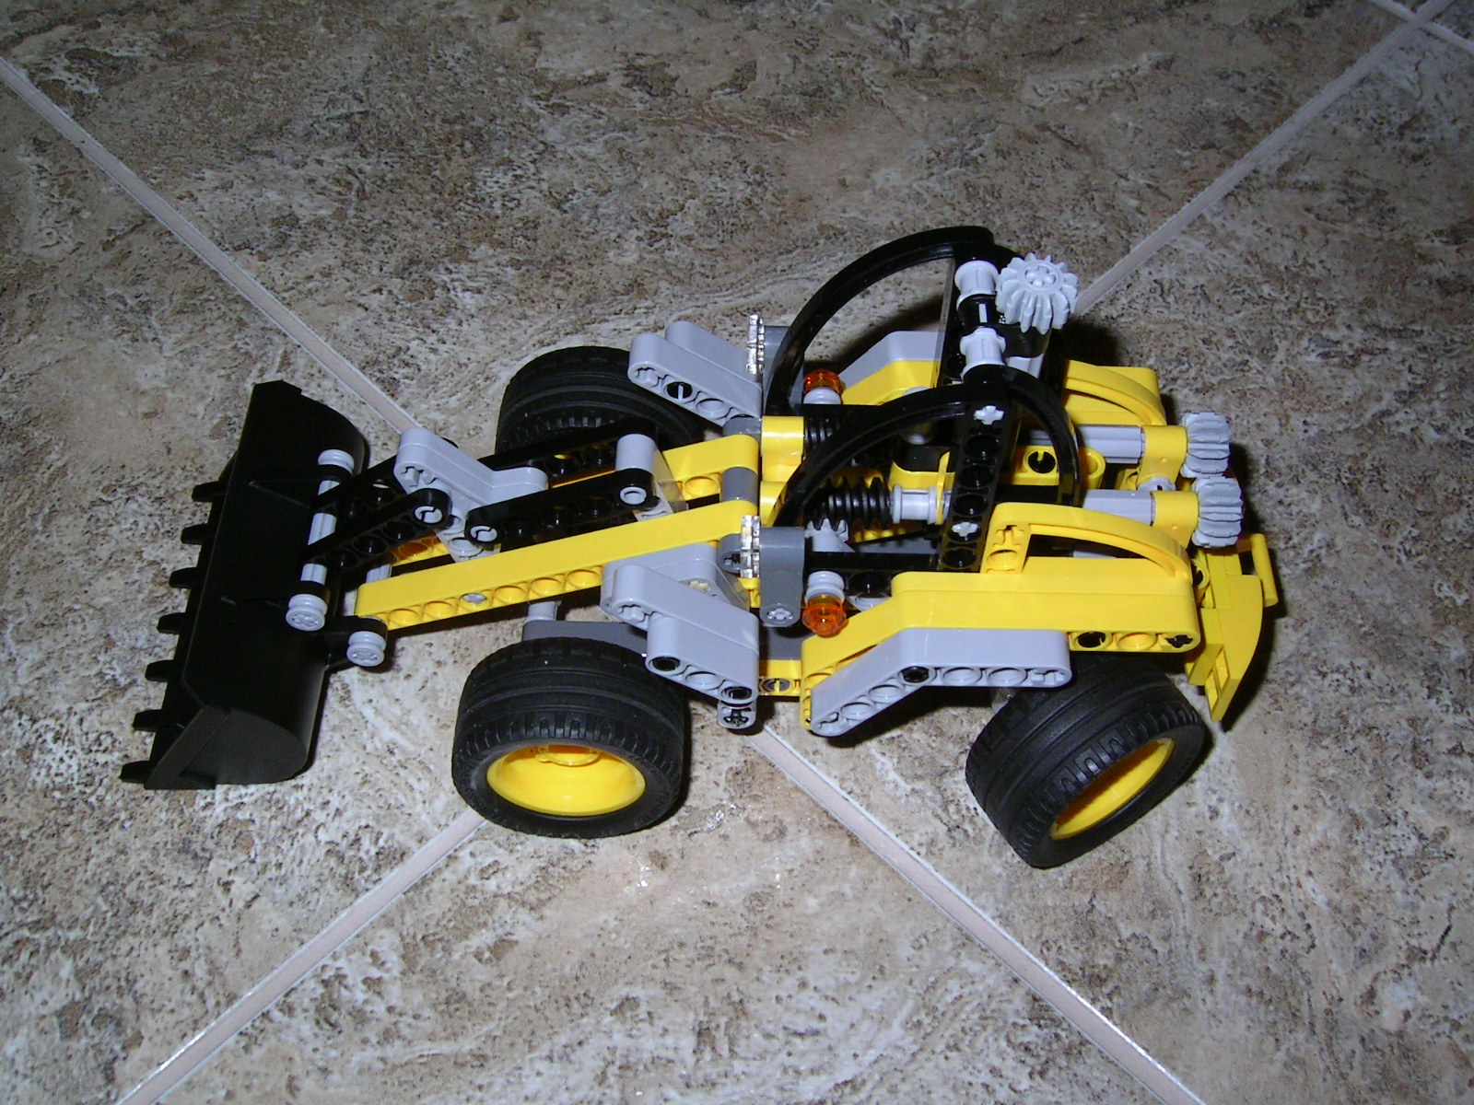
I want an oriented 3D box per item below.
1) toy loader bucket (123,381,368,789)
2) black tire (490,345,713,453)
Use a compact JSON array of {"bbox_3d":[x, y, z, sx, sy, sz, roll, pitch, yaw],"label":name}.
[{"bbox_3d":[-0.100,0.005,0.316,0.048,0.038,0.080,1,54,0],"label":"toy loader bucket"},{"bbox_3d":[-0.030,-0.023,0.336,0.043,0.043,0.022,1,54,0],"label":"black tire"}]

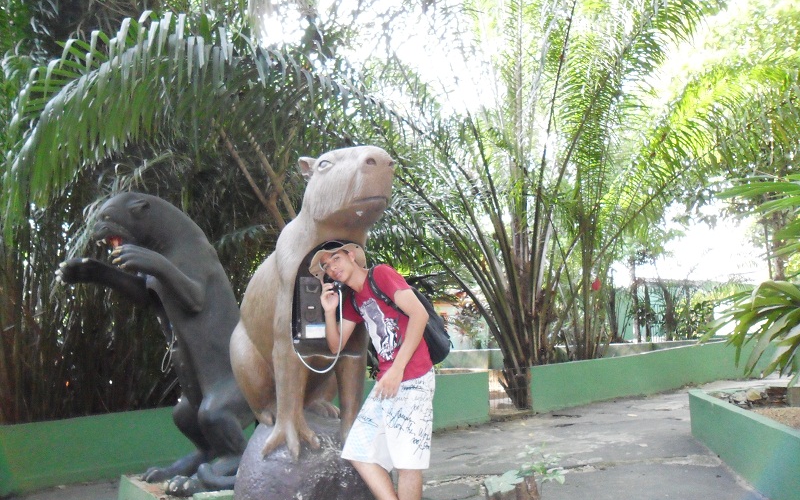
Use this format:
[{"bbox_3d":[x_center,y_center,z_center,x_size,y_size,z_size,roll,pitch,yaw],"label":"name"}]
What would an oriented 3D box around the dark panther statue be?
[{"bbox_3d":[-1.620,0.580,4.200,1.220,1.970,0.650,3,-4,-39],"label":"dark panther statue"}]

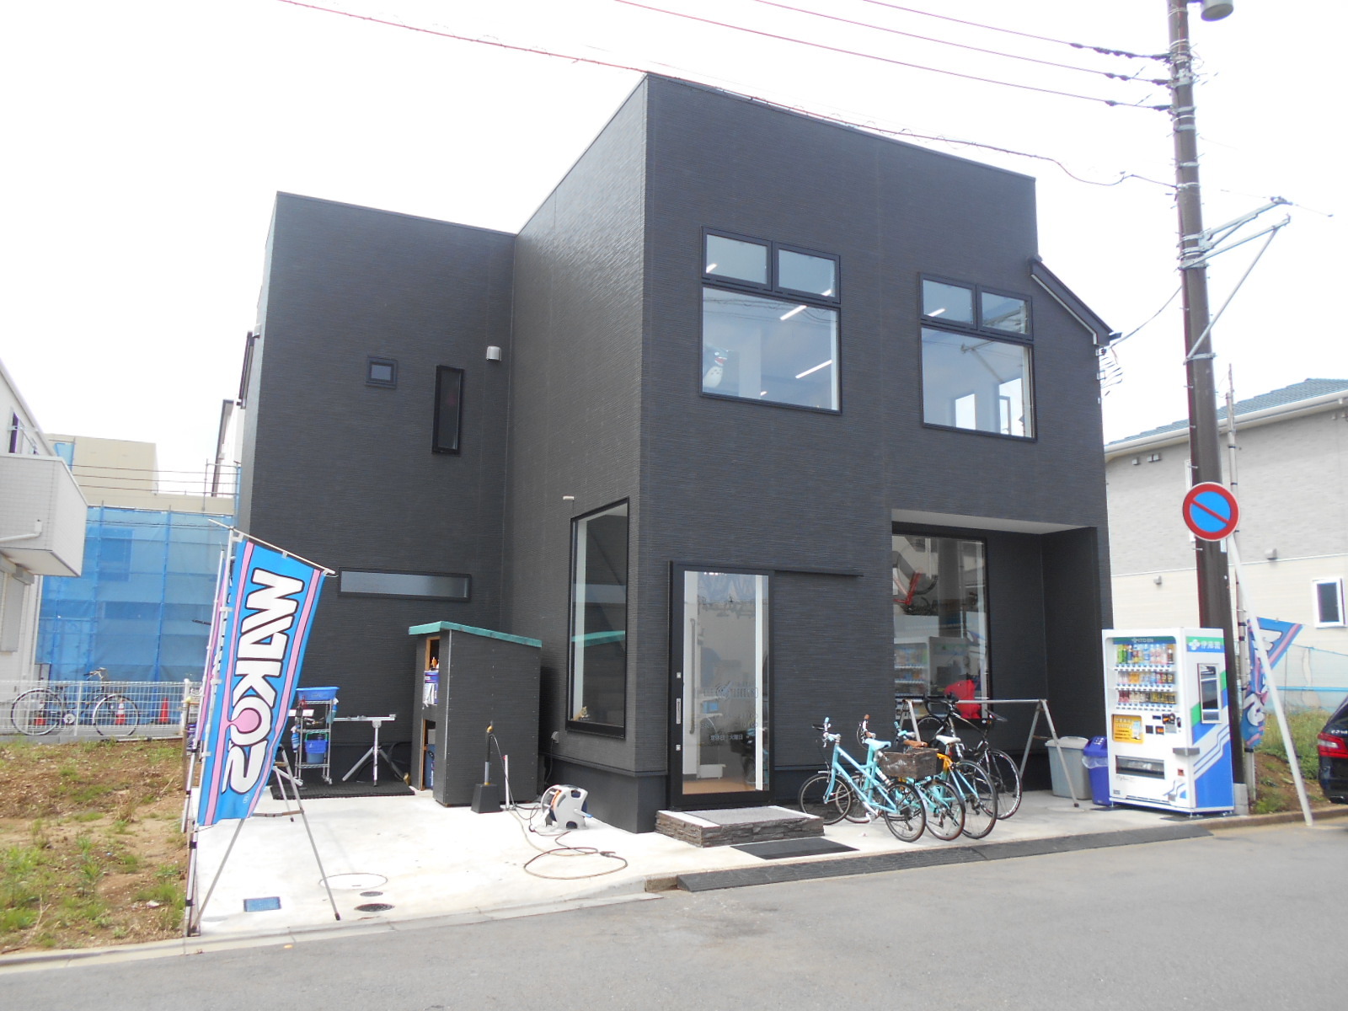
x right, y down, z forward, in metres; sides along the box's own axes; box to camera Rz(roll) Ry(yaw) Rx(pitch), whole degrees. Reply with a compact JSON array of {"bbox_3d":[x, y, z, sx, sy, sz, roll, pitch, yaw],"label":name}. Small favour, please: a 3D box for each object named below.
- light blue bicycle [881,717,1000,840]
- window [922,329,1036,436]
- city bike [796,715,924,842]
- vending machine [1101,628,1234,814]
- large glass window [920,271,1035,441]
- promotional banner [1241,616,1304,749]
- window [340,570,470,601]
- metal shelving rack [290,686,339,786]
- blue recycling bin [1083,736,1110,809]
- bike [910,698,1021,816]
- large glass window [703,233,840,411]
[{"bbox_3d":[2.404,2.535,9.450,0.540,0.970,1.620,6,-10,-32],"label":"light blue bicycle"},{"bbox_3d":[3.476,-1.374,11.511,1.640,1.120,0.100,5,-9,-25],"label":"window"},{"bbox_3d":[1.730,2.457,9.098,0.500,0.960,1.454,6,-10,-34],"label":"city bike"},{"bbox_3d":[5.231,2.271,10.784,0.658,1.876,0.989,5,-9,-27],"label":"vending machine"},{"bbox_3d":[3.415,-1.642,11.385,1.636,1.725,0.120,5,-9,-25],"label":"large glass window"},{"bbox_3d":[6.505,1.922,11.000,0.620,1.420,0.200,-4,-10,30],"label":"promotional banner"},{"bbox_3d":[-3.406,1.016,12.885,1.657,0.351,0.120,5,-9,-25],"label":"window"},{"bbox_3d":[-4.223,2.721,11.934,0.440,1.095,0.380,5,-9,-25],"label":"metal shelving rack"},{"bbox_3d":[4.693,2.843,10.904,0.370,0.720,0.350,5,-9,-25],"label":"blue recycling bin"},{"bbox_3d":[2.999,2.542,10.393,0.450,0.970,1.620,5,5,-29],"label":"bike"},{"bbox_3d":[0.998,-1.839,10.257,1.628,1.725,0.120,5,-9,-25],"label":"large glass window"}]

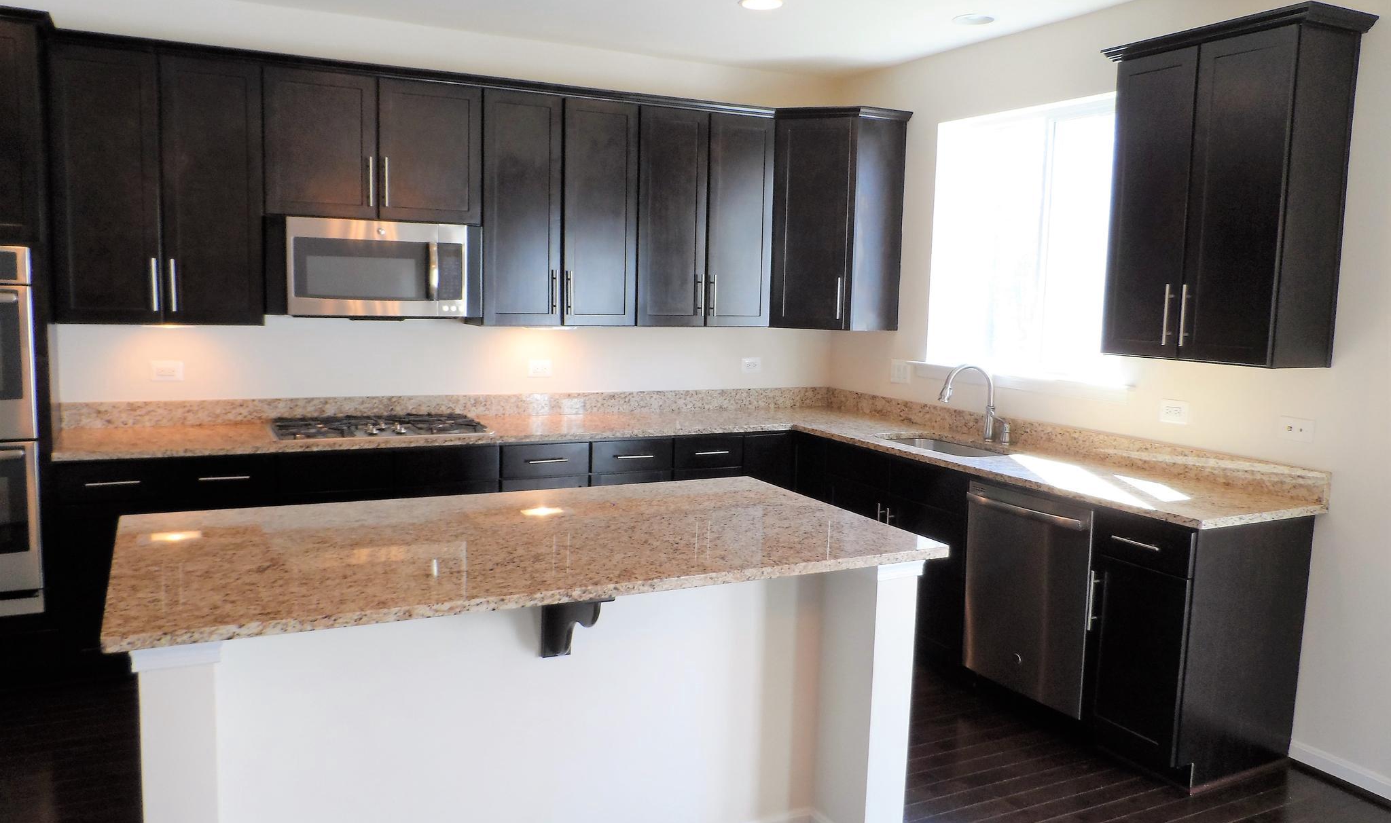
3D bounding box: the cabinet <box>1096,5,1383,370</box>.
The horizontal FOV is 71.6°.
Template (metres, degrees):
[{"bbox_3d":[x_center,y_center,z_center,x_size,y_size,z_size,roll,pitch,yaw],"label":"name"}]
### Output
[{"bbox_3d":[1.804,-0.728,3.340,0.385,1.105,0.740,-2,8,-27],"label":"cabinet"}]

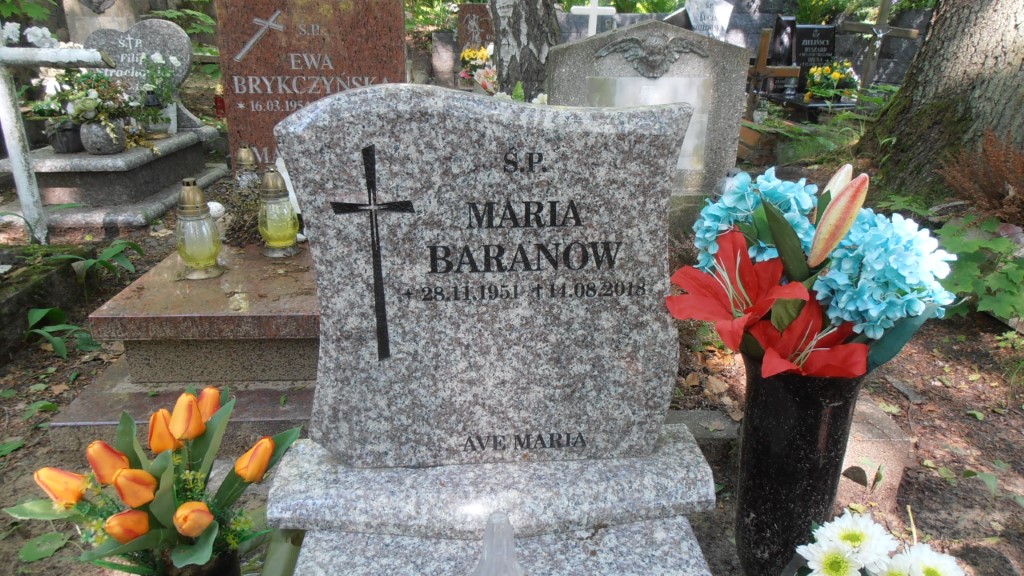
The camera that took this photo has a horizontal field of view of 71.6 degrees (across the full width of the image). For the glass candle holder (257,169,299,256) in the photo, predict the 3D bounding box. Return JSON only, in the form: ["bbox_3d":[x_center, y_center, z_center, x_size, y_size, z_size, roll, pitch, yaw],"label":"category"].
[{"bbox_3d":[-0.643,-0.211,1.955,0.110,0.230,0.110,-1,17,0],"label":"glass candle holder"}]

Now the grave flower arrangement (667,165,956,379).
[{"bbox_3d":[0.352,-0.016,0.835,0.310,0.220,0.250,-2,18,-3],"label":"grave flower arrangement"}]

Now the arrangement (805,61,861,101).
[{"bbox_3d":[2.671,-1.713,5.917,0.430,0.340,0.340,1,18,5],"label":"arrangement"}]

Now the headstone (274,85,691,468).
[{"bbox_3d":[-0.040,-0.012,1.102,0.600,0.590,0.090,-2,18,-3],"label":"headstone"}]

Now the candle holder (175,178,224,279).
[{"bbox_3d":[-0.767,-0.149,1.744,0.113,0.230,0.113,-1,17,0],"label":"candle holder"}]

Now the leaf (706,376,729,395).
[{"bbox_3d":[0.471,0.226,1.629,0.055,0.020,0.060,-1,17,0],"label":"leaf"}]

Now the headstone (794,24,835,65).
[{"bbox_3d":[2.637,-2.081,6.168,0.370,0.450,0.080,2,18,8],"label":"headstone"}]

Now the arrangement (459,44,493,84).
[{"bbox_3d":[-0.250,-1.531,4.864,0.240,0.280,0.220,-1,17,0],"label":"arrangement"}]

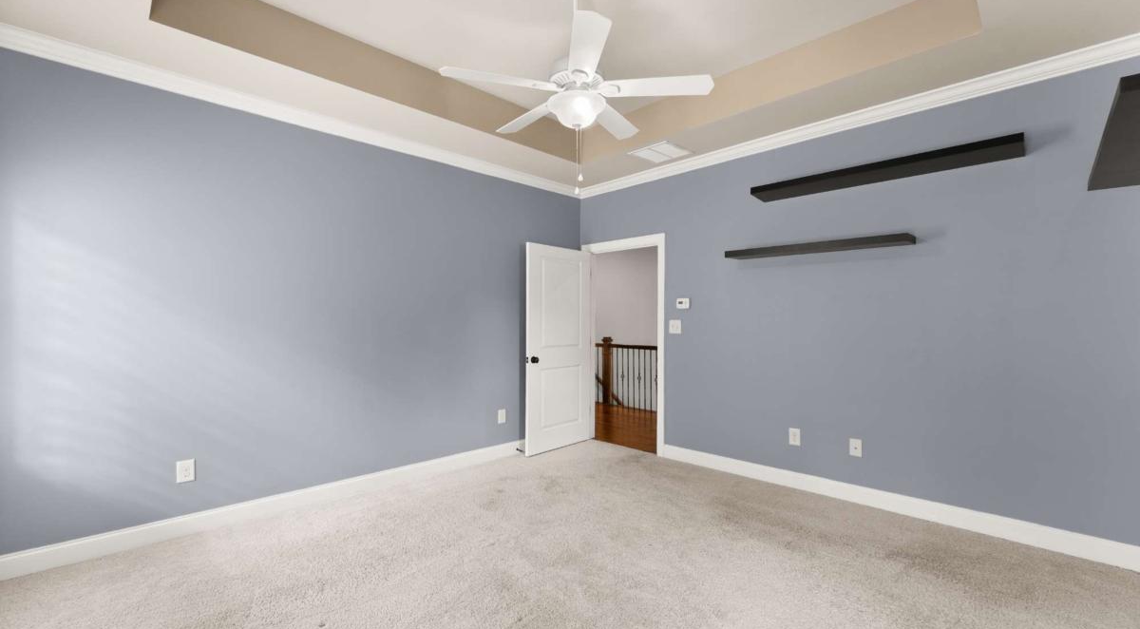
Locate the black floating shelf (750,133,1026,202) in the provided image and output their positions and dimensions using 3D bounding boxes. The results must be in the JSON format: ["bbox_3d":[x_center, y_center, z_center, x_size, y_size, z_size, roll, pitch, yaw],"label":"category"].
[{"bbox_3d":[2.010,-0.943,2.984,1.461,0.052,0.294,-1,-1,45],"label":"black floating shelf"}]

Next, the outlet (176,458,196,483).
[{"bbox_3d":[-2.290,0.934,2.644,0.079,0.124,0.010,1,-1,-43],"label":"outlet"}]

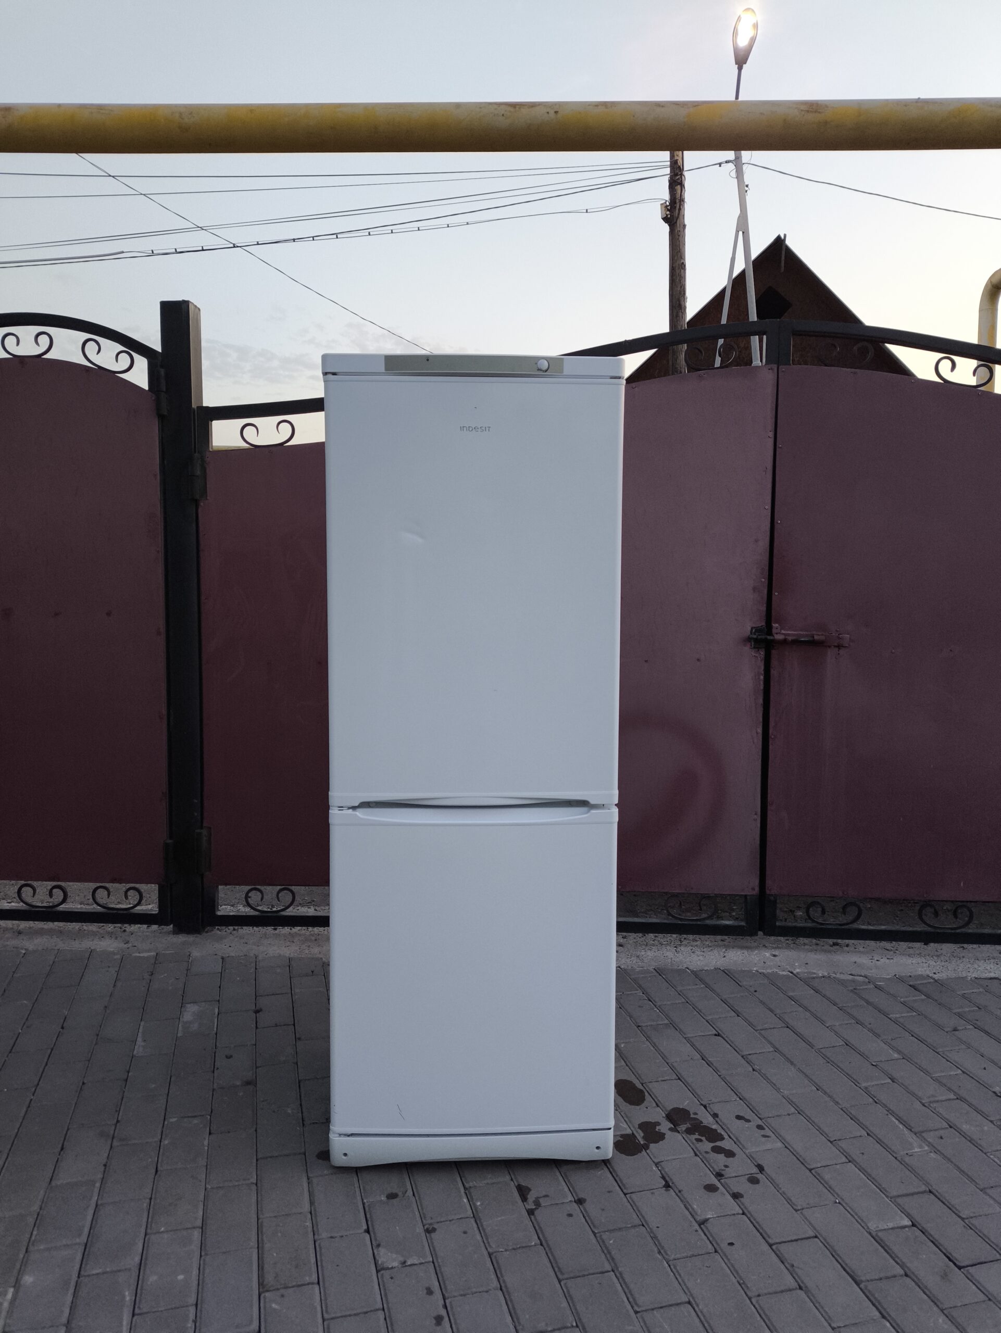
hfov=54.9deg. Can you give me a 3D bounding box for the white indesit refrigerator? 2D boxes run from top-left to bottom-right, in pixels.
[{"bbox_3d":[-0.069,0.194,2.292,0.600,1.670,0.640,0,4,-3],"label":"white indesit refrigerator"}]

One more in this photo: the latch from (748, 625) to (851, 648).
[{"bbox_3d":[0.999,-0.101,3.220,0.338,0.080,0.050,1,4,5],"label":"latch"}]

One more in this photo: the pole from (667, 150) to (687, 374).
[{"bbox_3d":[2.296,-3.206,12.598,0.220,6.960,0.220,1,4,11],"label":"pole"}]

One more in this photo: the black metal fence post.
[{"bbox_3d":[-1.099,-0.147,3.370,0.100,2.179,0.100,0,4,3],"label":"black metal fence post"}]

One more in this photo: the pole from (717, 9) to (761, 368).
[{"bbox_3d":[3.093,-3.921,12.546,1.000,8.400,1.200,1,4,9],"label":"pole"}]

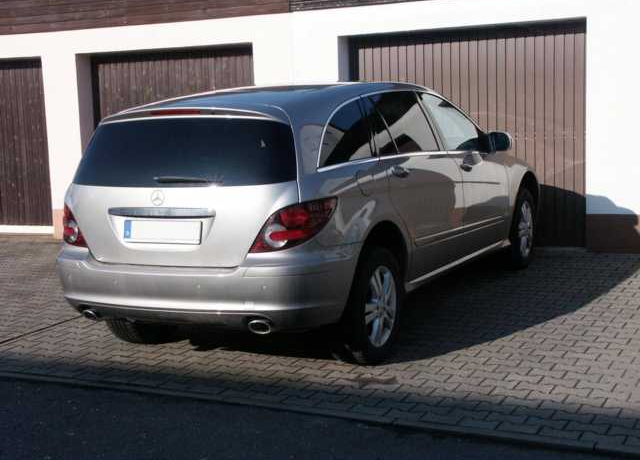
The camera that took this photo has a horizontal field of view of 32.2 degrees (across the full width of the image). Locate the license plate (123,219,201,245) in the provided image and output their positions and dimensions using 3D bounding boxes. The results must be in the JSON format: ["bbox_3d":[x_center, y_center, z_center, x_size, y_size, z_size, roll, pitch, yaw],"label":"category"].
[{"bbox_3d":[-0.892,0.013,6.294,0.520,0.112,0.015,1,1,26],"label":"license plate"}]

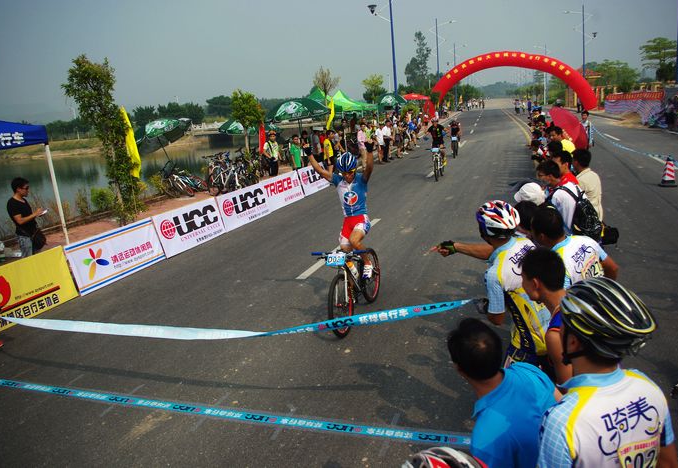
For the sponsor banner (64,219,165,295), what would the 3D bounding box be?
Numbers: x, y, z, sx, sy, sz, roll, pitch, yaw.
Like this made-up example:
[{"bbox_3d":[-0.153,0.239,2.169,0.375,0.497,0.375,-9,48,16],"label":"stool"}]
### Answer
[{"bbox_3d":[-3.570,0.312,8.607,0.060,0.780,1.980,-13,9,23],"label":"sponsor banner"}]

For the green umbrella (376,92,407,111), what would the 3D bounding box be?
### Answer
[{"bbox_3d":[3.460,-7.484,33.944,2.100,2.950,2.100,-1,14,17],"label":"green umbrella"}]

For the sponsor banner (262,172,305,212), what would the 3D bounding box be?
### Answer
[{"bbox_3d":[-1.436,-1.186,13.958,0.180,0.770,2.418,0,14,18],"label":"sponsor banner"}]

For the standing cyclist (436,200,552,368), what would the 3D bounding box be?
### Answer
[{"bbox_3d":[1.050,0.664,3.350,0.950,1.740,0.650,8,19,43],"label":"standing cyclist"}]

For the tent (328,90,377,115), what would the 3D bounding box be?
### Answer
[{"bbox_3d":[0.183,-5.727,26.914,3.000,3.095,3.000,0,14,18],"label":"tent"}]

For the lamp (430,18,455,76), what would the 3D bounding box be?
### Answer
[{"bbox_3d":[11.950,-19.018,61.000,3.500,11.300,0.500,-1,14,17],"label":"lamp"}]

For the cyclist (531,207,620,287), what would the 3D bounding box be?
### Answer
[{"bbox_3d":[1.491,0.600,3.362,0.520,1.620,0.620,6,17,40],"label":"cyclist"}]

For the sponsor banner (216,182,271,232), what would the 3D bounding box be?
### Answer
[{"bbox_3d":[-2.202,-0.644,12.199,0.060,0.780,1.980,-13,9,23],"label":"sponsor banner"}]

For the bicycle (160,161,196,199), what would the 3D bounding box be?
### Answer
[{"bbox_3d":[-5.120,-1.675,16.865,1.600,0.980,0.550,6,17,40],"label":"bicycle"}]

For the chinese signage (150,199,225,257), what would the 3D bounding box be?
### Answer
[{"bbox_3d":[-2.886,-0.163,10.377,0.060,0.800,1.920,-12,9,25],"label":"chinese signage"}]

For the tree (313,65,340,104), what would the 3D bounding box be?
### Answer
[{"bbox_3d":[-0.383,-4.791,21.475,1.050,4.000,1.050,0,14,21],"label":"tree"}]

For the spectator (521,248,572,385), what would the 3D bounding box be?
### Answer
[{"bbox_3d":[1.008,0.894,2.515,0.360,1.680,0.480,5,17,36],"label":"spectator"}]

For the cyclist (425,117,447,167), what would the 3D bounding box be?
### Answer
[{"bbox_3d":[3.096,-2.778,16.213,0.720,1.600,0.750,1,15,23],"label":"cyclist"}]

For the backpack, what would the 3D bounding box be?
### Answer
[{"bbox_3d":[2.406,-0.201,5.150,0.240,0.500,0.320,-18,5,32],"label":"backpack"}]

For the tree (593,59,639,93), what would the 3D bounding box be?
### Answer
[{"bbox_3d":[31.199,-16.915,59.286,4.900,5.090,4.800,-5,13,0],"label":"tree"}]

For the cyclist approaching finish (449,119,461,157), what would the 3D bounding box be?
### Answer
[{"bbox_3d":[4.830,-3.981,21.810,0.600,1.560,1.650,0,14,19],"label":"cyclist approaching finish"}]

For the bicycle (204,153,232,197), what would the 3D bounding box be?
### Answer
[{"bbox_3d":[-3.679,-1.769,16.218,0.600,1.020,1.660,0,14,18],"label":"bicycle"}]

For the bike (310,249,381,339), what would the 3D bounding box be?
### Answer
[{"bbox_3d":[0.164,0.502,5.959,0.640,1.000,1.700,1,15,23],"label":"bike"}]

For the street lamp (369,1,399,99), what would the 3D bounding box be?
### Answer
[{"bbox_3d":[3.824,-11.675,33.313,3.500,11.300,0.500,-1,14,17],"label":"street lamp"}]

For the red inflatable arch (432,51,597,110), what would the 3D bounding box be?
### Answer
[{"bbox_3d":[19.041,-16.996,59.548,18.684,7.023,1.700,0,14,19],"label":"red inflatable arch"}]

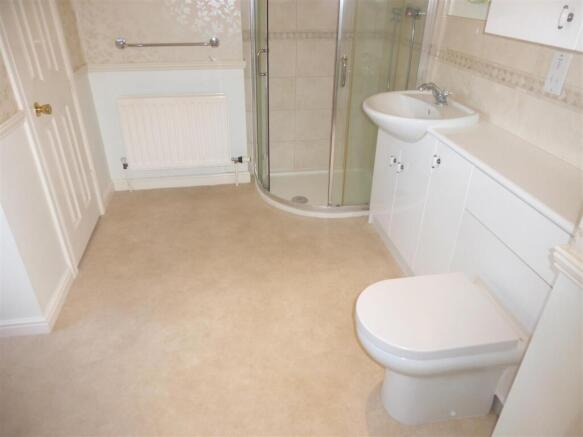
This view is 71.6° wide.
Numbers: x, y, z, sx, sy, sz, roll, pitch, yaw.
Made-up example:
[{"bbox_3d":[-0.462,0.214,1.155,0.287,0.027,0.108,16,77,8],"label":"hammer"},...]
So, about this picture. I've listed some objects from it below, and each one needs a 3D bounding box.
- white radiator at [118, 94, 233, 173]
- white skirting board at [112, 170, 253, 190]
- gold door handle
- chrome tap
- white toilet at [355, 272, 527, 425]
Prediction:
[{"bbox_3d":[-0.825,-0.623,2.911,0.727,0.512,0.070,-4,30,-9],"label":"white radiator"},{"bbox_3d":[-0.850,-0.298,3.171,1.048,0.097,0.018,-4,30,-9],"label":"white skirting board"},{"bbox_3d":[-1.206,-0.531,1.965,0.062,0.062,0.062,-4,30,-9],"label":"gold door handle"},{"bbox_3d":[0.740,-0.639,2.074,0.140,0.100,0.085,-4,30,-9],"label":"chrome tap"},{"bbox_3d":[0.480,0.496,1.505,0.504,0.415,0.357,-4,30,-9],"label":"white toilet"}]

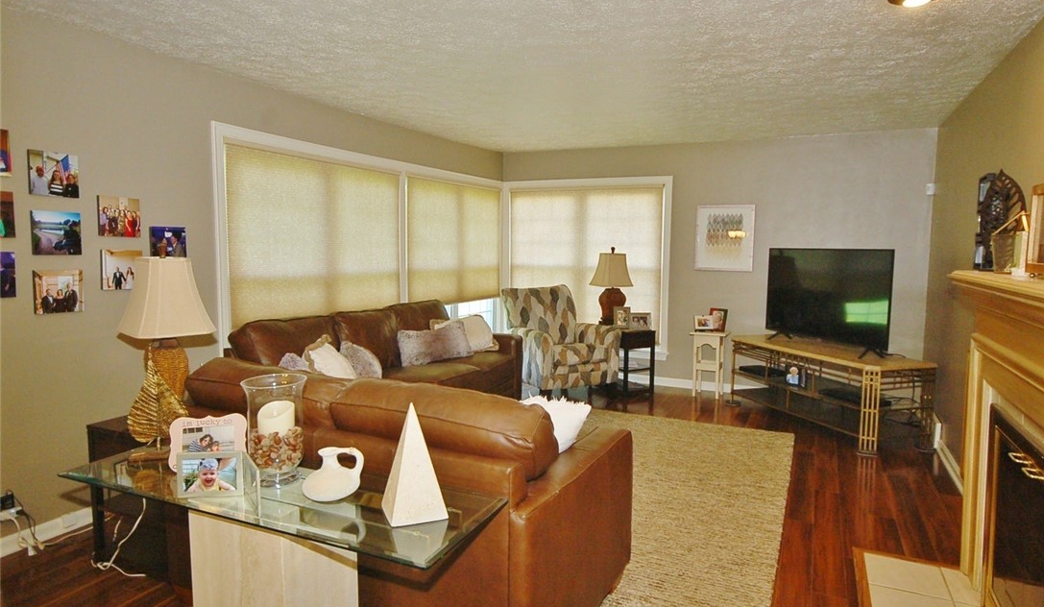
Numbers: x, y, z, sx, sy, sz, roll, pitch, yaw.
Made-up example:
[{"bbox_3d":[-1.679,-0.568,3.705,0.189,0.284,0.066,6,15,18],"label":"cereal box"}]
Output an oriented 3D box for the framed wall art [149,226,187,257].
[{"bbox_3d":[-1.969,-0.323,3.392,0.022,0.203,0.200,3,7,25],"label":"framed wall art"}]

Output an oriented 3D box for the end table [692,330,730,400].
[{"bbox_3d":[1.773,0.579,5.789,0.315,0.616,0.270,3,7,25],"label":"end table"}]

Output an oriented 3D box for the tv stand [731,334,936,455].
[{"bbox_3d":[2.390,0.671,4.890,0.560,0.630,1.460,-2,6,-19],"label":"tv stand"}]

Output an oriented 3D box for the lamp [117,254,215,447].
[{"bbox_3d":[-1.554,0.142,2.651,0.360,0.770,0.355,5,7,44],"label":"lamp"}]

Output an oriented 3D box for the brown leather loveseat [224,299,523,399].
[{"bbox_3d":[-0.946,0.533,4.462,0.950,0.940,2.340,3,6,26],"label":"brown leather loveseat"}]

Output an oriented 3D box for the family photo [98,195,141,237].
[{"bbox_3d":[-2.079,-0.445,3.142,0.022,0.203,0.198,3,7,25],"label":"family photo"}]

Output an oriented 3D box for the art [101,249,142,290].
[{"bbox_3d":[-2.082,-0.172,3.170,0.022,0.205,0.198,3,7,25],"label":"art"}]

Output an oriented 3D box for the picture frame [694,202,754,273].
[{"bbox_3d":[1.945,-0.626,5.835,0.523,0.629,0.030,3,6,26],"label":"picture frame"}]

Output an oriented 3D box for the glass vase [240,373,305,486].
[{"bbox_3d":[-0.763,0.400,1.913,0.200,0.320,0.200,-2,6,-22],"label":"glass vase"}]

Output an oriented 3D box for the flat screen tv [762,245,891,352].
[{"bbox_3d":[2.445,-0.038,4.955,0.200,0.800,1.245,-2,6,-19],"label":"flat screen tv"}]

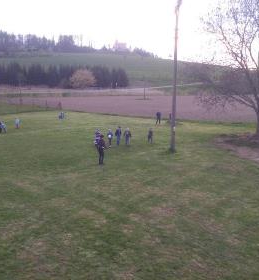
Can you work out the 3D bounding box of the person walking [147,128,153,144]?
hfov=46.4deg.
[{"bbox_3d":[1.709,-0.288,24.800,0.420,1.320,0.420,6,10,30],"label":"person walking"}]

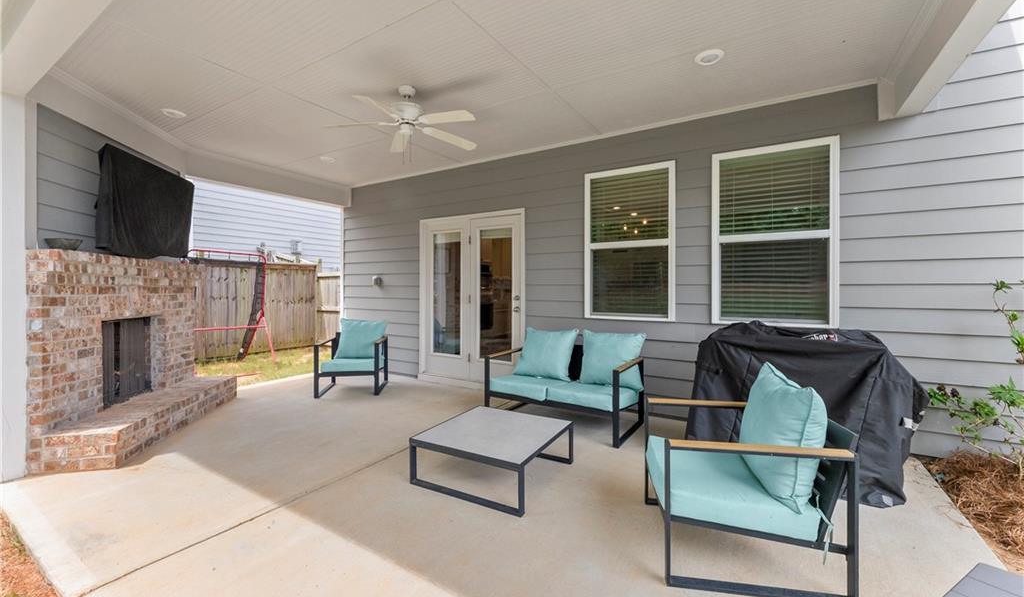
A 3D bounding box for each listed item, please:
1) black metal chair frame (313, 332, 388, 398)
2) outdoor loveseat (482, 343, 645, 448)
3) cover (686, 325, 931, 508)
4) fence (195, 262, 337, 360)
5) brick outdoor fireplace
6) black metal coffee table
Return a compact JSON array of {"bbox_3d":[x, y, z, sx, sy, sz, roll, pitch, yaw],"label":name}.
[{"bbox_3d":[-1.940,0.779,4.910,0.670,0.690,0.710,0,1,-10],"label":"black metal chair frame"},{"bbox_3d":[0.477,0.741,3.754,1.280,0.830,0.710,1,1,33],"label":"outdoor loveseat"},{"bbox_3d":[1.915,0.663,2.791,1.280,1.040,0.660,0,1,31],"label":"cover"},{"bbox_3d":[-5.100,0.193,8.050,0.150,1.830,2.700,1,1,33],"label":"fence"},{"bbox_3d":[-3.292,0.401,3.582,0.720,1.520,1.860,0,1,-12],"label":"brick outdoor fireplace"},{"bbox_3d":[-0.105,1.042,2.721,0.810,0.285,0.800,0,1,28],"label":"black metal coffee table"}]

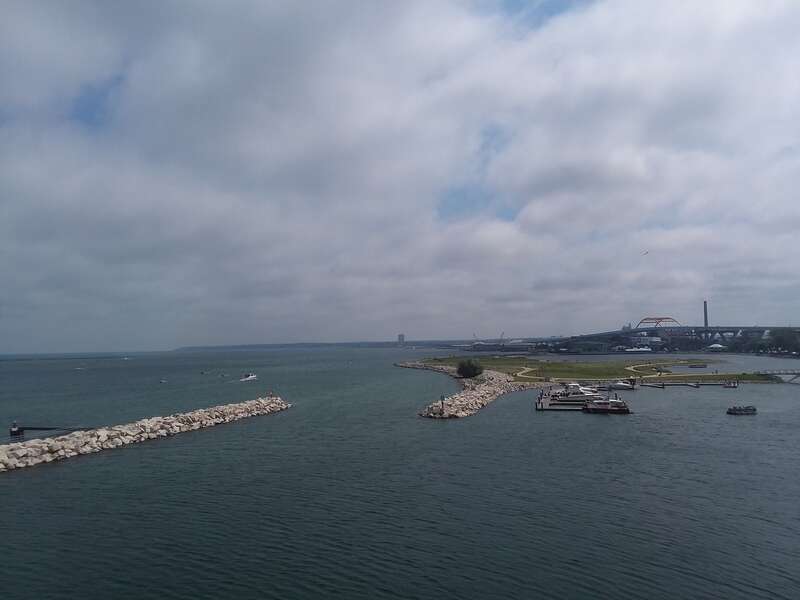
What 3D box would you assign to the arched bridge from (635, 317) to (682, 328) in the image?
[{"bbox_3d":[515.502,47.554,1246.795,34.000,25.000,165.000,-1,-4,3],"label":"arched bridge"}]

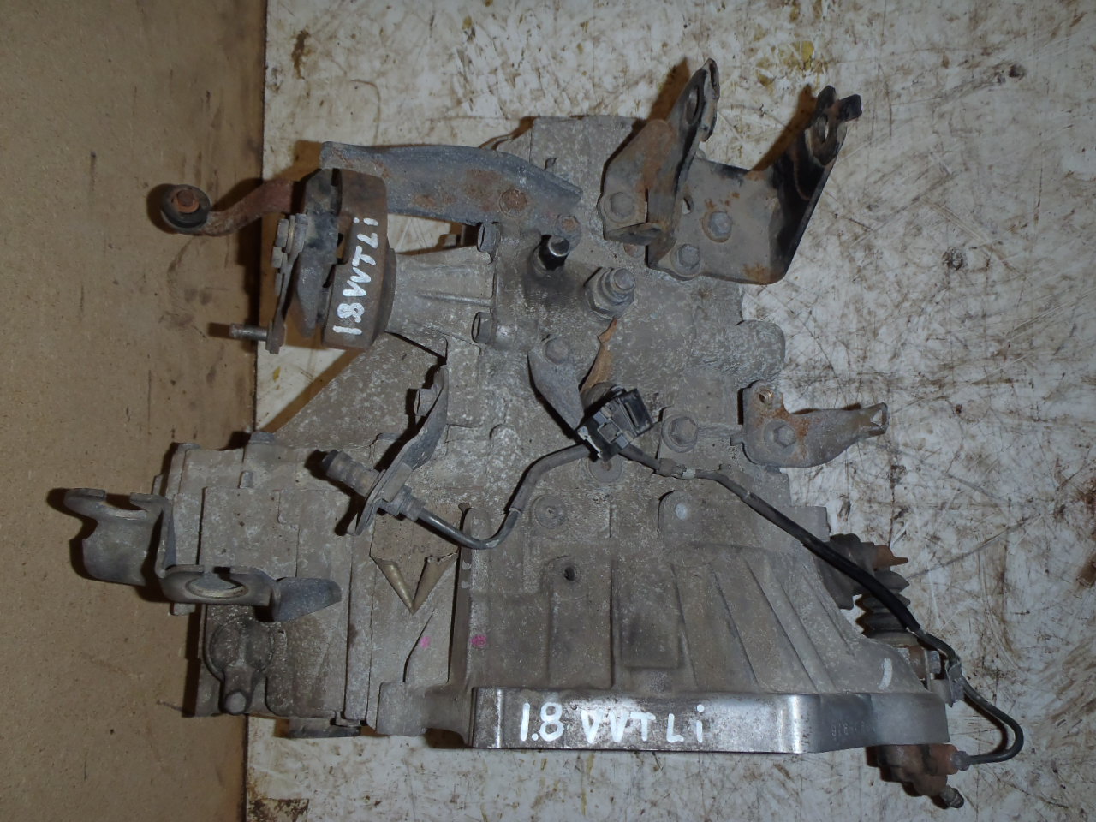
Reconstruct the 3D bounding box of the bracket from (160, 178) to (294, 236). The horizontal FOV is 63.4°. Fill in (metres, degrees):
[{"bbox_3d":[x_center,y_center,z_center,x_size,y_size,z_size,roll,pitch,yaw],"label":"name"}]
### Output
[{"bbox_3d":[-0.222,-0.140,0.615,0.090,0.034,0.034,-7,87,0],"label":"bracket"}]

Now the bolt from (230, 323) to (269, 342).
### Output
[{"bbox_3d":[-0.192,-0.050,0.570,0.025,0.010,0.010,0,90,-5],"label":"bolt"}]

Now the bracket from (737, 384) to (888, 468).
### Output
[{"bbox_3d":[0.162,0.009,0.545,0.088,0.022,0.049,2,87,0],"label":"bracket"}]

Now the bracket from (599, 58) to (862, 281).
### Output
[{"bbox_3d":[0.105,-0.141,0.540,0.140,0.070,0.115,7,87,0],"label":"bracket"}]

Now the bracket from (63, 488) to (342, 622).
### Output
[{"bbox_3d":[-0.219,0.090,0.575,0.165,0.060,0.078,-6,87,0],"label":"bracket"}]

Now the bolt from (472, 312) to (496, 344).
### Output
[{"bbox_3d":[-0.038,-0.048,0.515,0.014,0.018,0.018,0,90,-12],"label":"bolt"}]

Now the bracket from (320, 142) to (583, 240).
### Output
[{"bbox_3d":[-0.057,-0.133,0.540,0.155,0.030,0.045,10,87,0],"label":"bracket"}]

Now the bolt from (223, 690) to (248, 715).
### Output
[{"bbox_3d":[-0.199,0.186,0.565,0.017,0.011,0.017,0,87,0],"label":"bolt"}]

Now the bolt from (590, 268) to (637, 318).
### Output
[{"bbox_3d":[0.036,-0.068,0.510,0.025,0.026,0.025,0,78,-15],"label":"bolt"}]

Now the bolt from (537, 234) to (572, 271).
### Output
[{"bbox_3d":[0.003,-0.090,0.510,0.017,0.026,0.017,0,78,-15],"label":"bolt"}]

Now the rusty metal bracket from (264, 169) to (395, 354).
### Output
[{"bbox_3d":[-0.129,-0.087,0.535,0.062,0.065,0.102,5,87,0],"label":"rusty metal bracket"}]

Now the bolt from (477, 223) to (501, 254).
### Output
[{"bbox_3d":[-0.035,-0.101,0.520,0.014,0.018,0.018,0,90,-12],"label":"bolt"}]

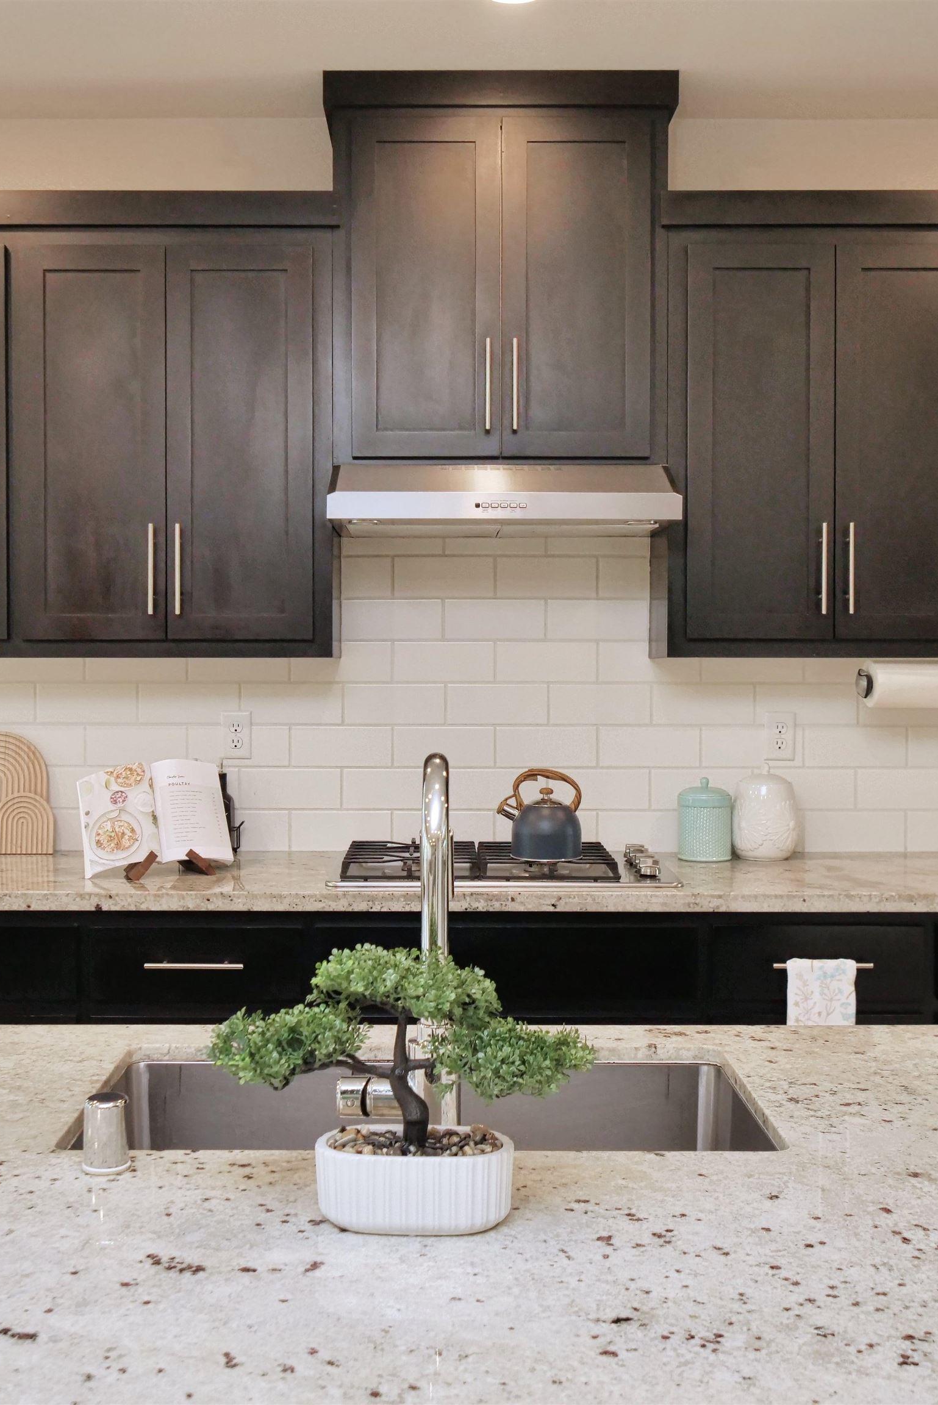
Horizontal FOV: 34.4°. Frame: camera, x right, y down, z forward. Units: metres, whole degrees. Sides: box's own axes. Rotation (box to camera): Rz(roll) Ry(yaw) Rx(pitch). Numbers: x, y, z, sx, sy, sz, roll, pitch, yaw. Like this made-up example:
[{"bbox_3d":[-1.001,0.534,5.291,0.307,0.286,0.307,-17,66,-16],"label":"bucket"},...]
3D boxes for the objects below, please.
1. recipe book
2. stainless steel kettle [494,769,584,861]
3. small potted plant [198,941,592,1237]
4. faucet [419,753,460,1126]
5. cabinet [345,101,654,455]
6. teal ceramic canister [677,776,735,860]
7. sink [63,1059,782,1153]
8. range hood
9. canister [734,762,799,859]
[{"bbox_3d":[-0.692,0.250,3.338,0.330,0.235,0.080,-1,-16,-20],"label":"recipe book"},{"bbox_3d":[0.163,0.250,3.430,0.194,0.198,0.160,0,2,-1],"label":"stainless steel kettle"},{"bbox_3d":[-0.058,0.325,1.309,0.330,0.232,0.170,0,2,-1],"label":"small potted plant"},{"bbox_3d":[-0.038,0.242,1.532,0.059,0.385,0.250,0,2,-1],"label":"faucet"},{"bbox_3d":[0.072,-0.937,3.548,0.716,0.786,0.325,0,2,0],"label":"cabinet"},{"bbox_3d":[0.568,0.277,3.646,0.132,0.194,0.132,0,2,-1],"label":"teal ceramic canister"},{"bbox_3d":[-0.045,0.568,1.670,0.735,0.220,0.430,0,2,0],"label":"sink"},{"bbox_3d":[0.077,-0.466,3.474,0.756,0.142,0.490,0,2,0],"label":"range hood"},{"bbox_3d":[0.715,0.260,3.646,0.156,0.228,0.156,0,2,11],"label":"canister"}]

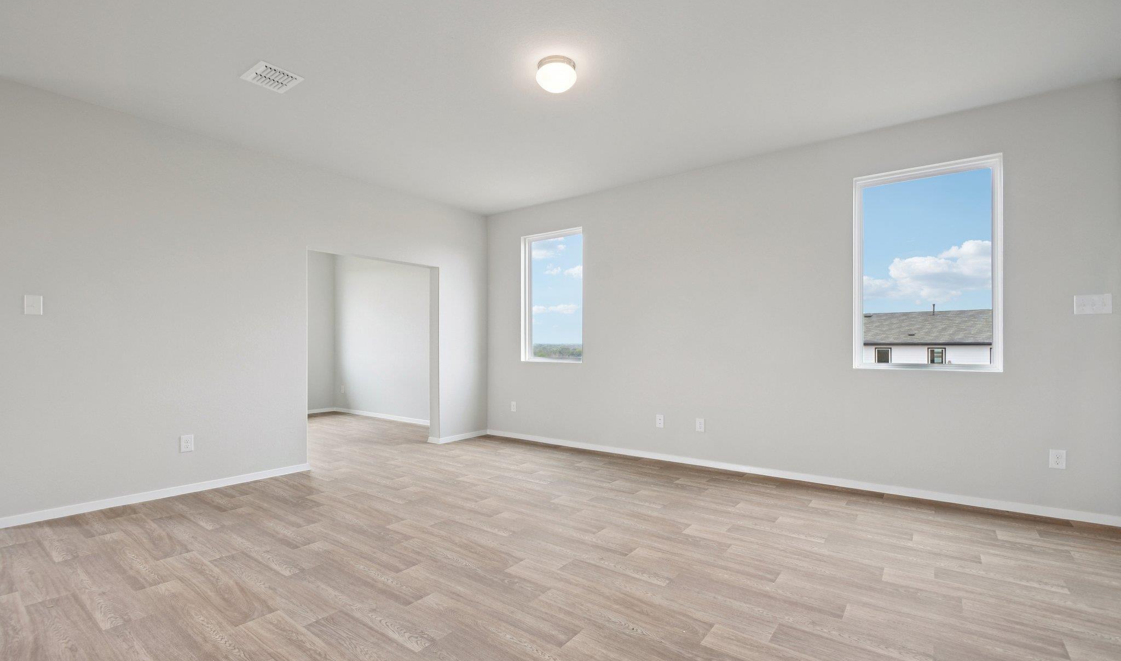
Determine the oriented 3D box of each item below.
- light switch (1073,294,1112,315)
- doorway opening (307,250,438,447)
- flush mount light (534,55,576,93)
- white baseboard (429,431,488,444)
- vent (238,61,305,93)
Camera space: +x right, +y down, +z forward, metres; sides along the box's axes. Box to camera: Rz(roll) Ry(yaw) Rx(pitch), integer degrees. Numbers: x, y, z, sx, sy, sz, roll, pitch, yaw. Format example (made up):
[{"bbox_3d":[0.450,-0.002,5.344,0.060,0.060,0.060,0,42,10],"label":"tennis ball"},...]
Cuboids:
[{"bbox_3d":[3.307,-0.161,2.900,0.160,0.118,0.012,-1,-2,35],"label":"light switch"},{"bbox_3d":[-1.848,0.268,4.744,0.160,1.966,1.422,-2,-3,38],"label":"doorway opening"},{"bbox_3d":[-0.022,-1.505,2.782,0.242,0.128,0.242,0,-2,0],"label":"flush mount light"},{"bbox_3d":[-1.201,1.249,5.556,0.170,0.064,0.717,-2,-3,38],"label":"white baseboard"},{"bbox_3d":[-1.789,-1.555,2.901,0.293,0.020,0.238,-2,-3,38],"label":"vent"}]

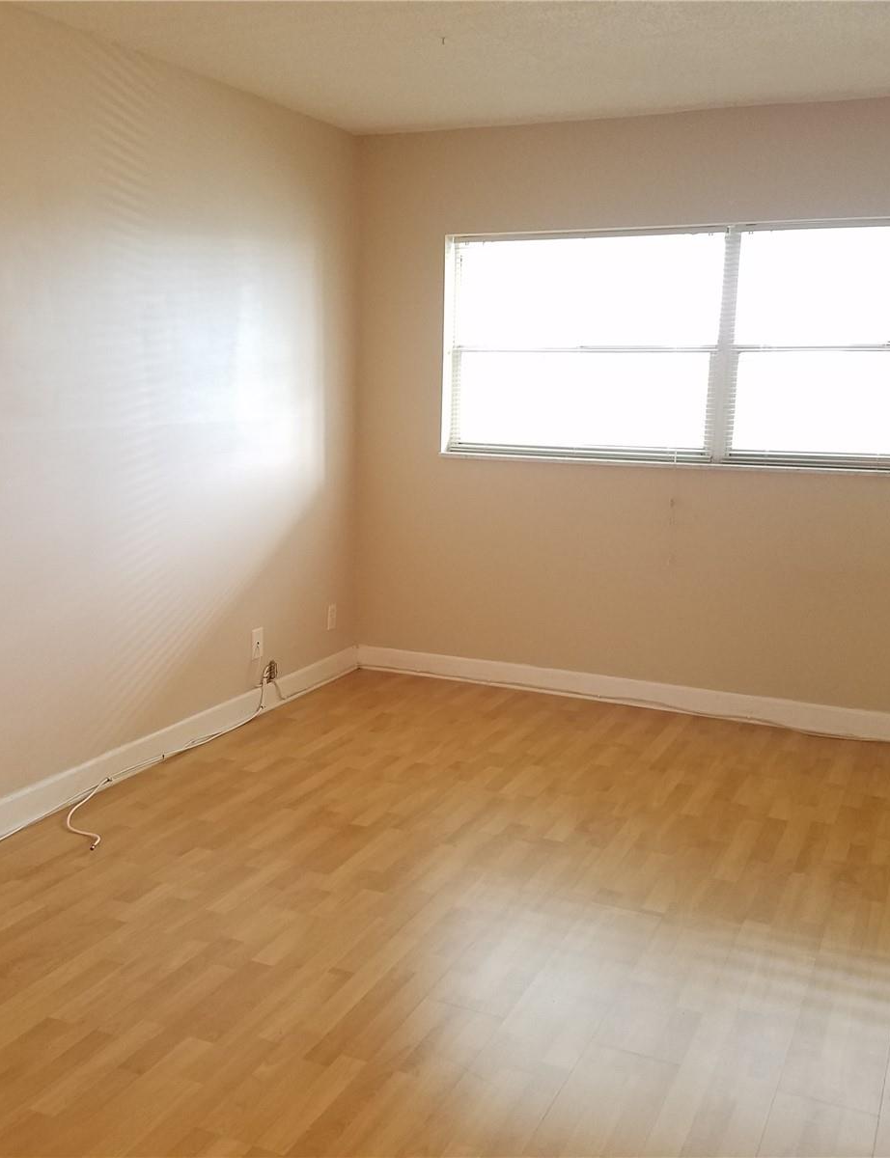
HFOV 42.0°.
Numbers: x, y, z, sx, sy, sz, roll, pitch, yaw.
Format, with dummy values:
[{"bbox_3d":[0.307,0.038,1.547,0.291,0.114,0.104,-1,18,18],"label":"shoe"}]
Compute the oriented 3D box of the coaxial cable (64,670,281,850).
[{"bbox_3d":[-0.890,0.589,4.206,0.315,0.180,1.500,6,12,24],"label":"coaxial cable"}]

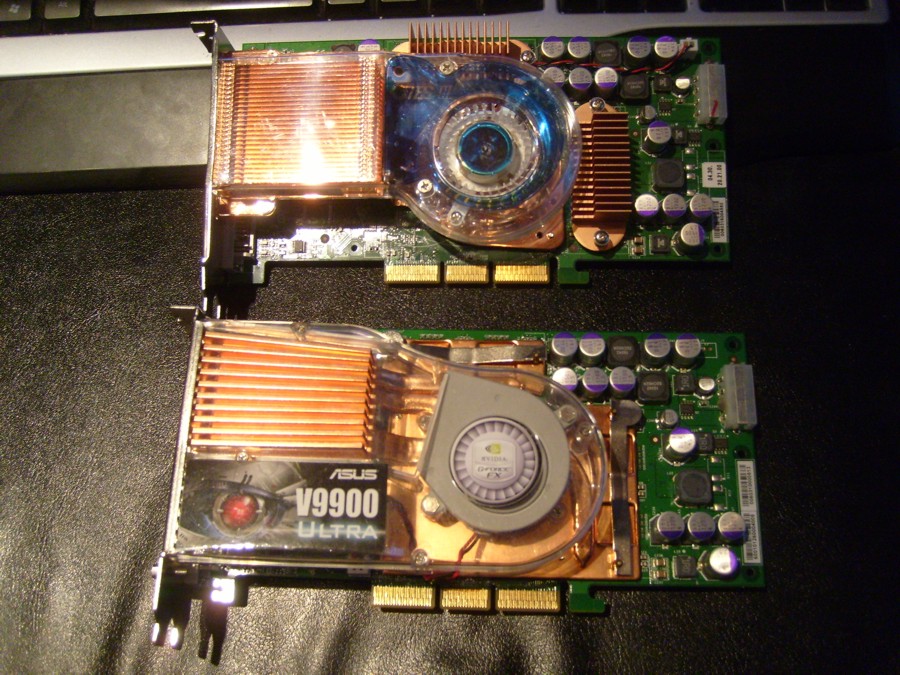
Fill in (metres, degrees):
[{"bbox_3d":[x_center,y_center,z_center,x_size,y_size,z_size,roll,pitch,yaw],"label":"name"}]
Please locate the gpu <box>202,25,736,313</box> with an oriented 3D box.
[{"bbox_3d":[0.006,-0.070,0.365,0.217,0.036,0.121,0,82,3],"label":"gpu"}]

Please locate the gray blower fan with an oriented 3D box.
[{"bbox_3d":[0.017,0.043,0.329,0.053,0.017,0.058,1,70,4],"label":"gray blower fan"}]

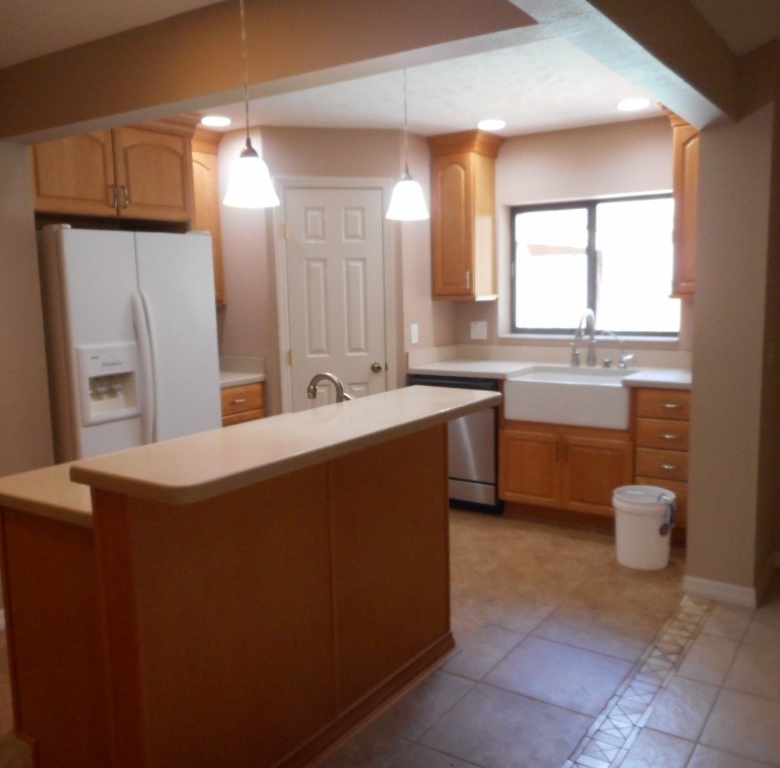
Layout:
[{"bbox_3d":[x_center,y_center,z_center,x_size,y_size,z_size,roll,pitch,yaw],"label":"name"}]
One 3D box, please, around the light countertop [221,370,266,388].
[{"bbox_3d":[-1.167,-0.005,4.516,0.635,0.036,0.500,3,9,33],"label":"light countertop"}]

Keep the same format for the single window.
[{"bbox_3d":[1.340,-0.756,4.848,1.196,0.882,0.100,4,9,35],"label":"single window"}]

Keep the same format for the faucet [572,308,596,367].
[{"bbox_3d":[1.203,-0.275,4.542,0.075,0.365,0.240,4,9,35],"label":"faucet"}]

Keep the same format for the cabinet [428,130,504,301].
[{"bbox_3d":[0.500,-1.088,4.905,0.360,1.060,0.360,3,9,33],"label":"cabinet"}]

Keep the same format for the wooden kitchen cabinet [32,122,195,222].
[{"bbox_3d":[-1.637,-1.135,3.942,0.610,0.535,0.995,4,9,35],"label":"wooden kitchen cabinet"}]

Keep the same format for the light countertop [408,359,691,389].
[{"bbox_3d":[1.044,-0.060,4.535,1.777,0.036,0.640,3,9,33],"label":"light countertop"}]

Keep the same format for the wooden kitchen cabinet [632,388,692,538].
[{"bbox_3d":[1.655,0.431,4.179,0.390,0.880,0.600,4,9,35],"label":"wooden kitchen cabinet"}]

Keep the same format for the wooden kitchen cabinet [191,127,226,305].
[{"bbox_3d":[-1.328,-1.019,4.630,0.350,1.060,0.455,4,9,35],"label":"wooden kitchen cabinet"}]

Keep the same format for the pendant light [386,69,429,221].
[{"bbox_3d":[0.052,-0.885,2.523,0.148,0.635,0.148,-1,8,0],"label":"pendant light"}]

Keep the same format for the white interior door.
[{"bbox_3d":[-0.317,-0.161,4.616,0.610,2.030,0.045,-3,8,-12],"label":"white interior door"}]

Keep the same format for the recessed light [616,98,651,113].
[{"bbox_3d":[1.337,-1.519,4.061,0.190,0.030,0.190,3,9,33],"label":"recessed light"}]

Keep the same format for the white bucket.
[{"bbox_3d":[1.320,0.744,3.845,0.305,0.365,0.305,-1,7,0],"label":"white bucket"}]

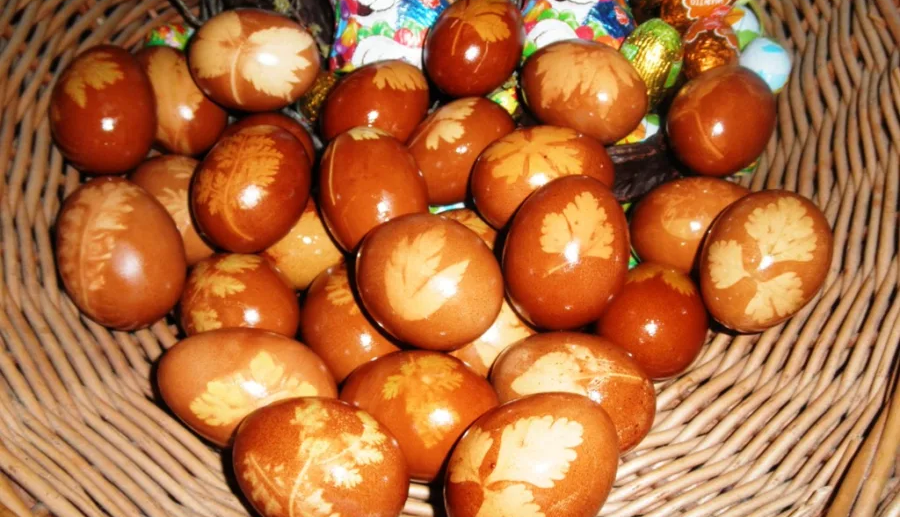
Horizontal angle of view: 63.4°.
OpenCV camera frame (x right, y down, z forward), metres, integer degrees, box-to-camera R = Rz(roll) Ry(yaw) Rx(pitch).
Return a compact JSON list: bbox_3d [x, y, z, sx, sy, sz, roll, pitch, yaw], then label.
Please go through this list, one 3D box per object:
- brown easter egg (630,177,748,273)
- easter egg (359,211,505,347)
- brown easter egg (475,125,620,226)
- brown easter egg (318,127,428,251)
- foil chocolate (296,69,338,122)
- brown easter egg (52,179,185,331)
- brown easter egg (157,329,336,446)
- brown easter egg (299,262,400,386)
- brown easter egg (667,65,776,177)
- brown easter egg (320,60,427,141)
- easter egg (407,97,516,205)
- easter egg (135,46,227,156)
[{"bbox_3d":[0.103,-0.011,0.299,0.057,0.044,0.044,0,90,1],"label":"brown easter egg"},{"bbox_3d":[-0.006,0.007,0.247,0.044,0.044,0.056,-32,51,-30],"label":"easter egg"},{"bbox_3d":[0.036,-0.030,0.287,0.057,0.044,0.044,-8,53,-10],"label":"brown easter egg"},{"bbox_3d":[-0.031,-0.027,0.302,0.044,0.044,0.058,-16,97,2],"label":"brown easter egg"},{"bbox_3d":[-0.065,-0.079,0.358,0.025,0.034,0.025,41,30,26],"label":"foil chocolate"},{"bbox_3d":[-0.126,-0.002,0.279,0.044,0.044,0.060,-16,93,-14],"label":"brown easter egg"},{"bbox_3d":[-0.072,0.047,0.265,0.064,0.043,0.043,18,46,-14],"label":"brown easter egg"},{"bbox_3d":[-0.036,0.029,0.302,0.044,0.044,0.059,-40,92,-30],"label":"brown easter egg"},{"bbox_3d":[0.119,-0.061,0.320,0.044,0.044,0.057,20,44,17],"label":"brown easter egg"},{"bbox_3d":[-0.037,-0.075,0.360,0.057,0.044,0.044,-32,55,-15],"label":"brown easter egg"},{"bbox_3d":[0.005,-0.048,0.325,0.044,0.044,0.057,37,64,25],"label":"easter egg"},{"bbox_3d":[-0.135,-0.077,0.358,0.043,0.056,0.043,-28,21,12],"label":"easter egg"}]

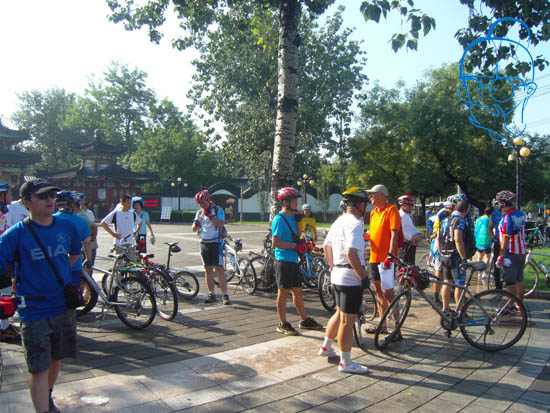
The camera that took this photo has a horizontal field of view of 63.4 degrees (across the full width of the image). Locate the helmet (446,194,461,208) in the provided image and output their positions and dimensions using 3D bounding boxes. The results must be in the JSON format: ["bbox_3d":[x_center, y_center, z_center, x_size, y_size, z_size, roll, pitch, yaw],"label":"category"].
[{"bbox_3d":[2.863,-0.088,7.100,0.210,0.180,0.280,0,0,37],"label":"helmet"}]

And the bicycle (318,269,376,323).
[{"bbox_3d":[0.994,1.110,6.100,0.580,1.020,1.650,0,0,-30],"label":"bicycle"}]

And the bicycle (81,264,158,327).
[{"bbox_3d":[-2.220,1.066,5.900,1.680,1.000,0.600,0,0,28],"label":"bicycle"}]

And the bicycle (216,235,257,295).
[{"bbox_3d":[-0.750,1.057,8.280,0.580,1.000,1.680,0,0,-30],"label":"bicycle"}]

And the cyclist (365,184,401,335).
[{"bbox_3d":[1.329,0.686,5.450,0.420,1.800,0.520,0,0,-29],"label":"cyclist"}]

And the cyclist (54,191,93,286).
[{"bbox_3d":[-2.420,0.710,5.300,0.580,1.780,0.420,0,0,6],"label":"cyclist"}]

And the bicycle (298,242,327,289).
[{"bbox_3d":[0.530,1.100,8.700,1.700,1.030,0.580,0,0,-44],"label":"bicycle"}]

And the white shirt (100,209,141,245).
[{"bbox_3d":[-2.640,0.360,7.600,0.620,0.660,0.300,0,0,-7],"label":"white shirt"}]

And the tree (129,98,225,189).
[{"bbox_3d":[-10.161,-4.954,45.000,9.800,12.300,9.000,0,0,0],"label":"tree"}]

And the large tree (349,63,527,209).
[{"bbox_3d":[9.900,-3.600,27.000,10.800,10.400,9.500,0,0,0],"label":"large tree"}]

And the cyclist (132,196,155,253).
[{"bbox_3d":[-2.760,0.689,9.100,0.520,1.730,0.380,0,0,-6],"label":"cyclist"}]

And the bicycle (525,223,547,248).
[{"bbox_3d":[9.500,1.100,16.700,1.680,1.020,0.560,0,0,18],"label":"bicycle"}]

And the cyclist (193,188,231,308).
[{"bbox_3d":[-1.020,0.666,7.150,0.600,1.790,0.480,0,0,18],"label":"cyclist"}]

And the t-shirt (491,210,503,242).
[{"bbox_3d":[4.200,0.340,8.300,0.500,0.630,0.280,0,0,6],"label":"t-shirt"}]

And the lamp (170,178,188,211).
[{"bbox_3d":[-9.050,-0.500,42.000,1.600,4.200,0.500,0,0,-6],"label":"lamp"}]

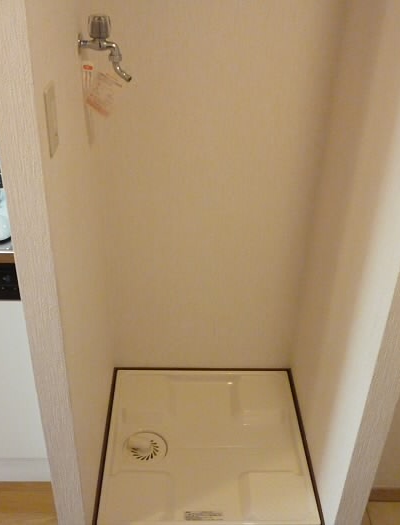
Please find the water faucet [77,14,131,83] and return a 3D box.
[{"bbox_3d":[-0.214,-0.489,1.300,0.118,0.147,0.052,1,32,-2],"label":"water faucet"}]

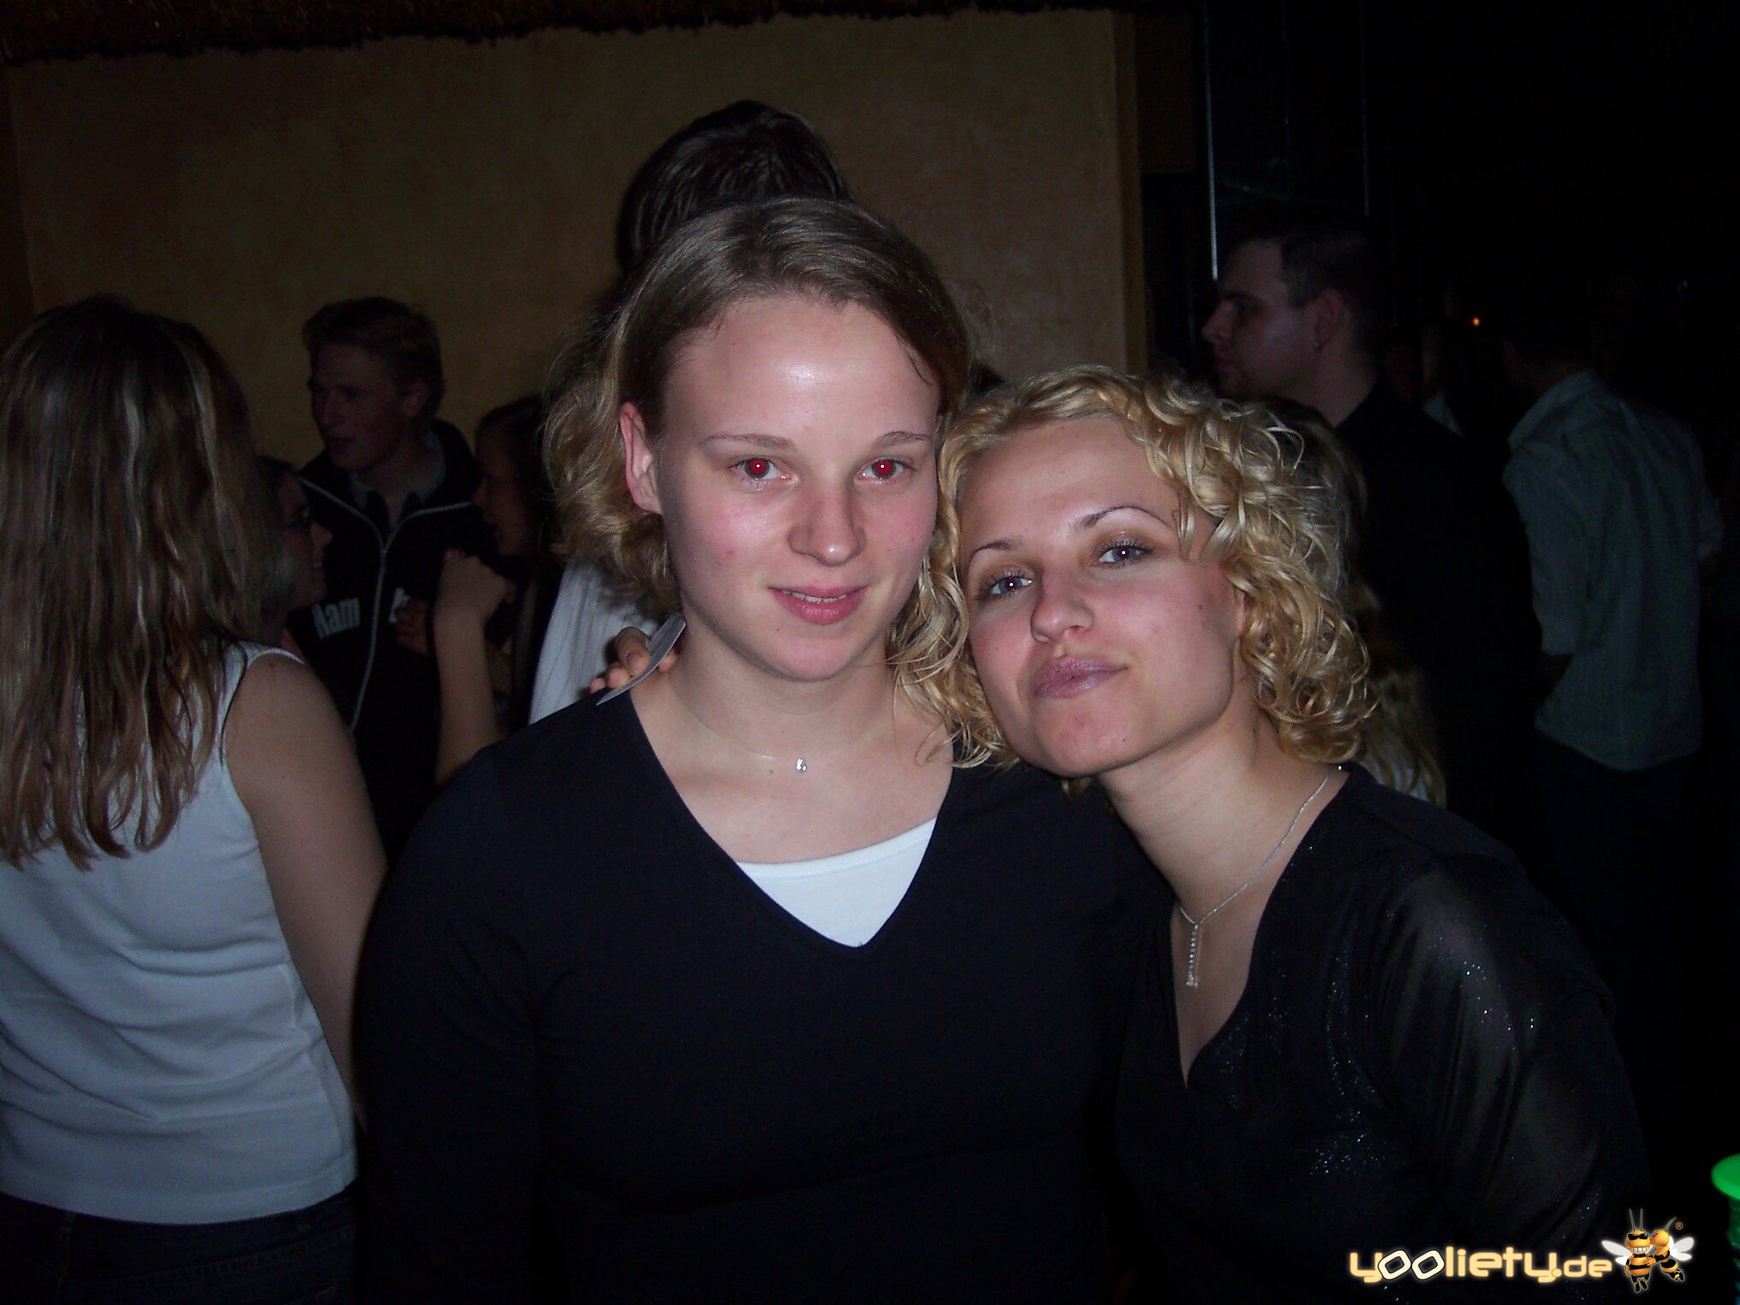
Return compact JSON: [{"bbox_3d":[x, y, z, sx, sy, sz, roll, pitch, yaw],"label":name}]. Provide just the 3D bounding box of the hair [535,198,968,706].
[{"bbox_3d":[-0.060,-0.105,0.985,0.205,0.260,0.220,-4,6,-14],"label":"hair"}]

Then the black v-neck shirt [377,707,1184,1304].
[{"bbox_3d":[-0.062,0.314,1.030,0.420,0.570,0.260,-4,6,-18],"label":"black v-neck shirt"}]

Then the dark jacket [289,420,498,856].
[{"bbox_3d":[-0.703,0.017,2.780,0.480,0.700,0.300,-2,6,5],"label":"dark jacket"}]

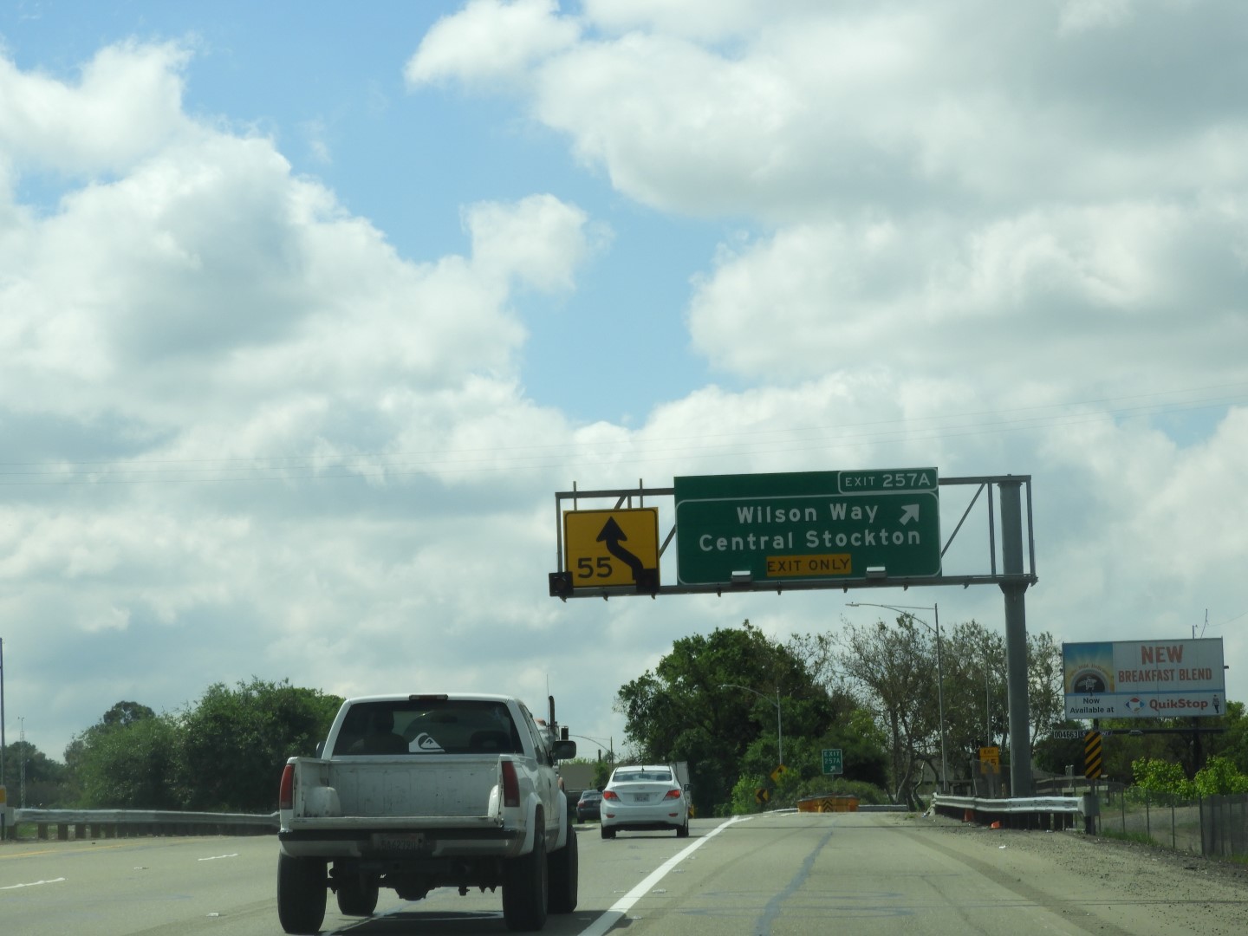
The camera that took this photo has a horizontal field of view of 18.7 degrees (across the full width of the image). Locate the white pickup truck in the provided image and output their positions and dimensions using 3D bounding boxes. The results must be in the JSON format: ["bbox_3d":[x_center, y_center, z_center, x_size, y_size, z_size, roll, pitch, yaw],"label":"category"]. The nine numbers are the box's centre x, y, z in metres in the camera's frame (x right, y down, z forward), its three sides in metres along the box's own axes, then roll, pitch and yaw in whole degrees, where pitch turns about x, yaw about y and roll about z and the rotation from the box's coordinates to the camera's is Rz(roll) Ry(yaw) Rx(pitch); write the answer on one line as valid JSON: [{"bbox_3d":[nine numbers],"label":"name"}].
[{"bbox_3d":[-1.632,2.908,32.397,2.120,1.980,5.550,-1,-5,3],"label":"white pickup truck"}]

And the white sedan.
[{"bbox_3d":[0.450,6.673,75.958,1.720,1.450,4.370,-1,-5,2],"label":"white sedan"}]

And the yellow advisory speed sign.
[{"bbox_3d":[-0.299,2.048,95.800,2.390,2.000,0.120,-2,-5,3],"label":"yellow advisory speed sign"}]

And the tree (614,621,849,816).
[{"bbox_3d":[8.577,19.742,300.000,18.500,15.500,16.500,-2,-5,3],"label":"tree"}]

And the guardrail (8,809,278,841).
[{"bbox_3d":[-13.530,10.751,114.000,0.550,0.760,48.500,-2,-5,2],"label":"guardrail"}]

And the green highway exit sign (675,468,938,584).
[{"bbox_3d":[4.656,1.488,95.500,6.650,2.740,0.150,-2,-5,3],"label":"green highway exit sign"}]

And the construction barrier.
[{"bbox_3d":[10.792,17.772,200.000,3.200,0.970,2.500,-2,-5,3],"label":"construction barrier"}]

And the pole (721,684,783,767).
[{"bbox_3d":[9.483,20.734,280.000,4.400,9.800,0.350,-2,-5,0],"label":"pole"}]

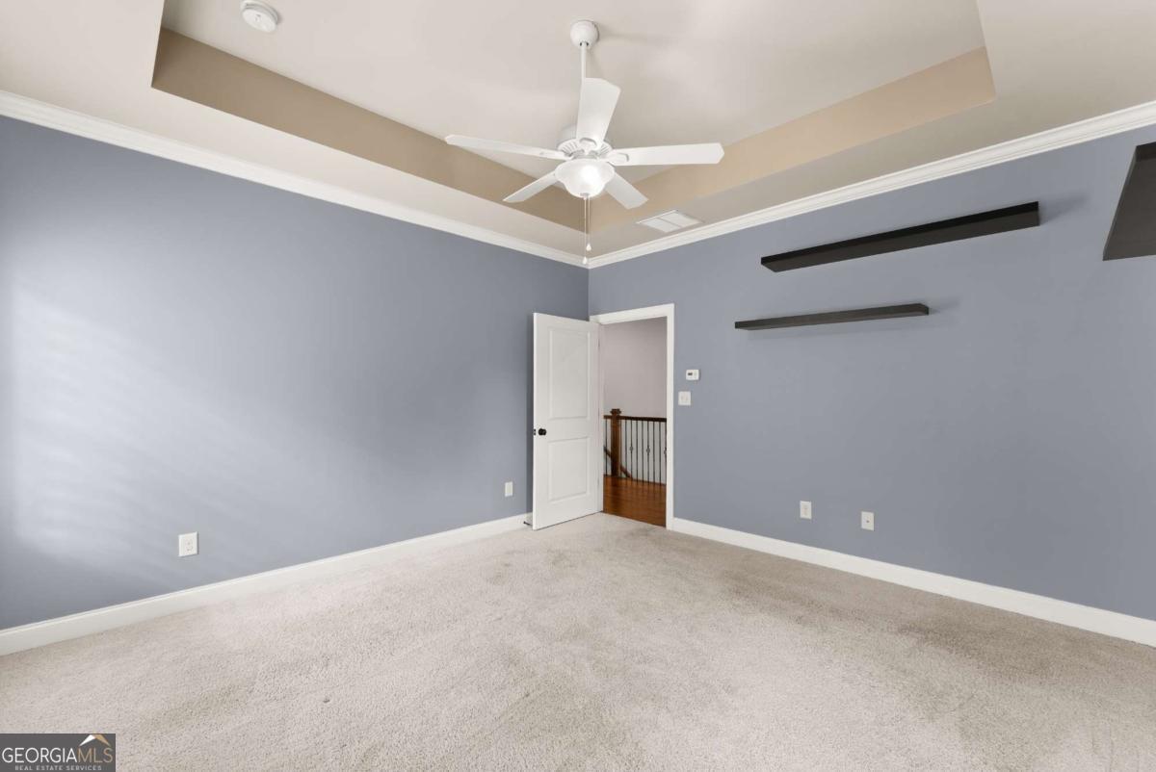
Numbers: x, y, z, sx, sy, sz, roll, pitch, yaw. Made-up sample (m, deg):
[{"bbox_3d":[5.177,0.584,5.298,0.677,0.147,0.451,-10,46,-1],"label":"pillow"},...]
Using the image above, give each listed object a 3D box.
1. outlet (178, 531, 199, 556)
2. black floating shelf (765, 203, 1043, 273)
[{"bbox_3d":[-2.290,0.934,2.644,0.079,0.124,0.010,1,-1,-43],"label":"outlet"},{"bbox_3d":[2.010,-0.943,2.984,1.461,0.052,0.294,-1,-1,45],"label":"black floating shelf"}]

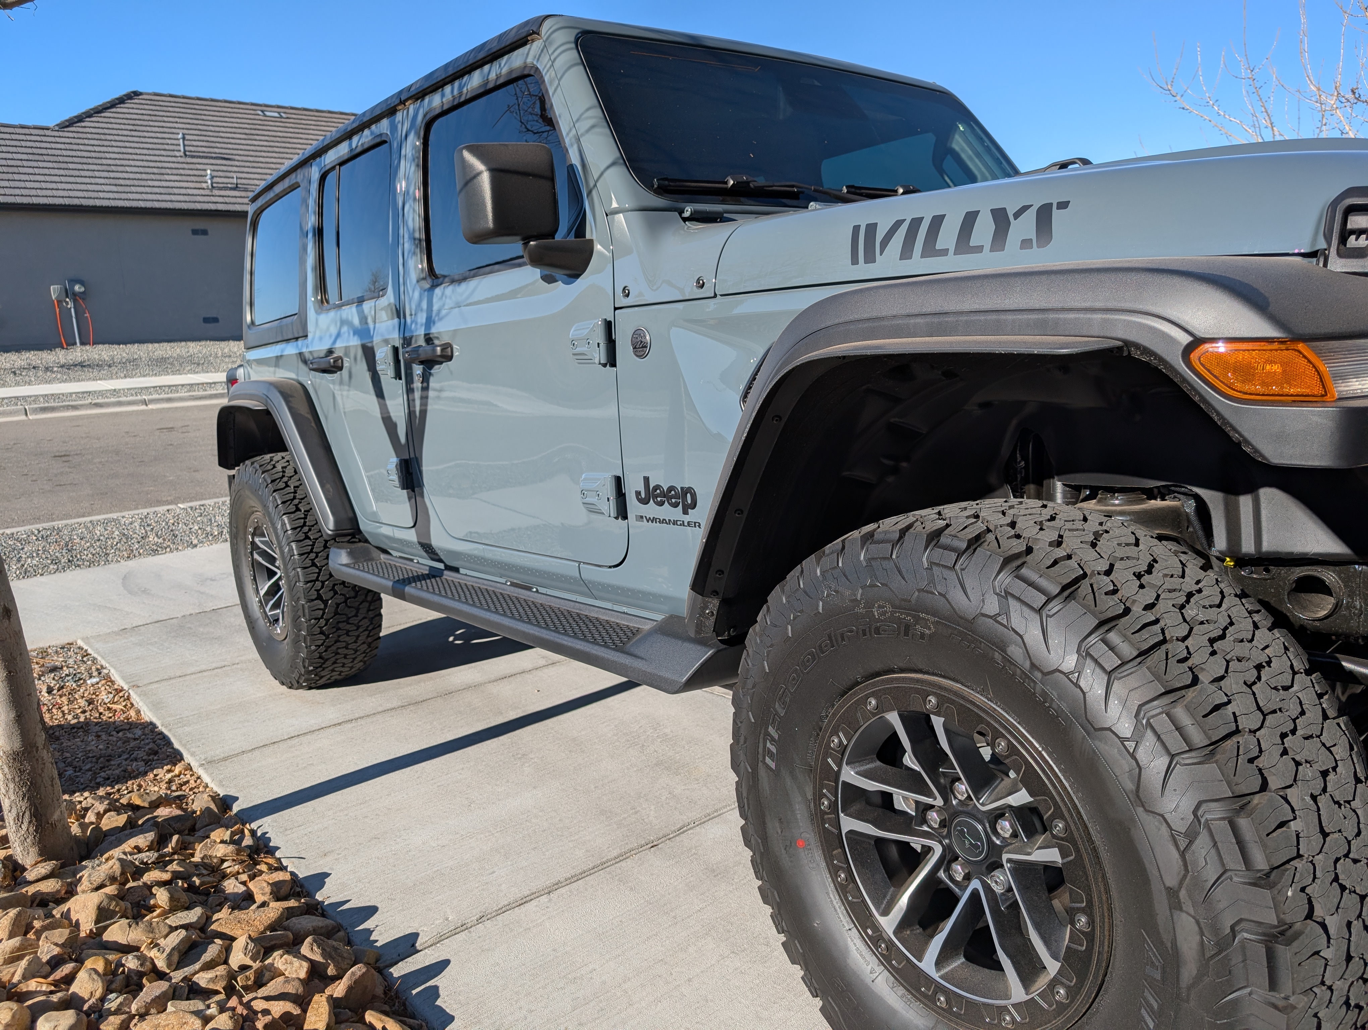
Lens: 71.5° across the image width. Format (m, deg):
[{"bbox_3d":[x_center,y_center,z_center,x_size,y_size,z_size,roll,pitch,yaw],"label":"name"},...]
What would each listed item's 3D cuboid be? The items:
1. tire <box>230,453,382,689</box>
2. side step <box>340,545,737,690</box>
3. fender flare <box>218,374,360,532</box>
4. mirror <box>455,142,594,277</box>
[{"bbox_3d":[-1.472,0.209,3.659,0.320,0.870,0.880,-12,12,-38],"label":"tire"},{"bbox_3d":[-0.528,0.205,2.533,0.187,0.135,1.890,-12,12,-38],"label":"side step"},{"bbox_3d":[-1.529,-0.228,3.581,0.185,0.555,1.125,-12,12,-38],"label":"fender flare"},{"bbox_3d":[-0.333,-0.627,1.959,0.225,0.265,0.170,-12,12,-38],"label":"mirror"}]

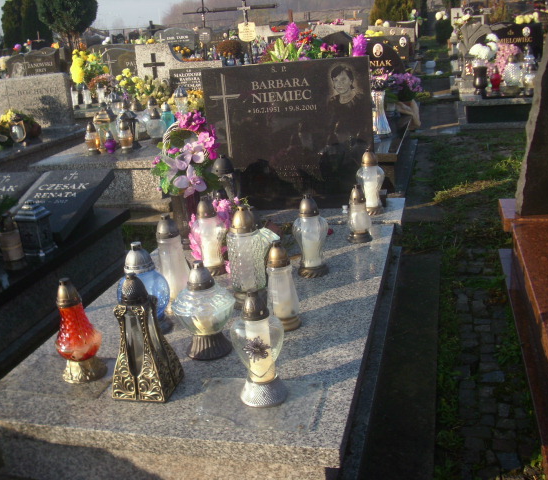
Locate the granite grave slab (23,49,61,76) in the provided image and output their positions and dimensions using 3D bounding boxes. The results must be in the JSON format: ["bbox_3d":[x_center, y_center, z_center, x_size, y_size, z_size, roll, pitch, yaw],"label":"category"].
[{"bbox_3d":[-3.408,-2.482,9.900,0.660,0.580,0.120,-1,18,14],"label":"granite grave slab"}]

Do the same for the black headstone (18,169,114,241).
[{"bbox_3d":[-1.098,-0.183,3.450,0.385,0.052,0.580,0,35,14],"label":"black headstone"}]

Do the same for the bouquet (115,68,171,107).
[{"bbox_3d":[-1.230,-1.399,6.400,0.500,0.420,0.420,-9,17,-9],"label":"bouquet"}]

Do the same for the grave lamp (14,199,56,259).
[{"bbox_3d":[-1.094,-0.061,3.113,0.123,0.232,0.123,2,20,20],"label":"grave lamp"}]

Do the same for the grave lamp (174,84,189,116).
[{"bbox_3d":[-0.714,-1.041,5.251,0.115,0.280,0.115,0,21,15],"label":"grave lamp"}]

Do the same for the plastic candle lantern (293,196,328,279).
[{"bbox_3d":[0.131,-0.021,2.556,0.137,0.308,0.137,0,18,14],"label":"plastic candle lantern"}]

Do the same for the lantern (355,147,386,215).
[{"bbox_3d":[0.455,-0.273,3.194,0.133,0.305,0.133,0,18,14],"label":"lantern"}]

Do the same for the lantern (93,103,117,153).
[{"bbox_3d":[-1.365,-0.893,5.419,0.146,0.357,0.146,-6,17,1],"label":"lantern"}]

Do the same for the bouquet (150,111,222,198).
[{"bbox_3d":[-0.373,-0.349,2.840,0.300,0.337,0.200,0,18,14],"label":"bouquet"}]

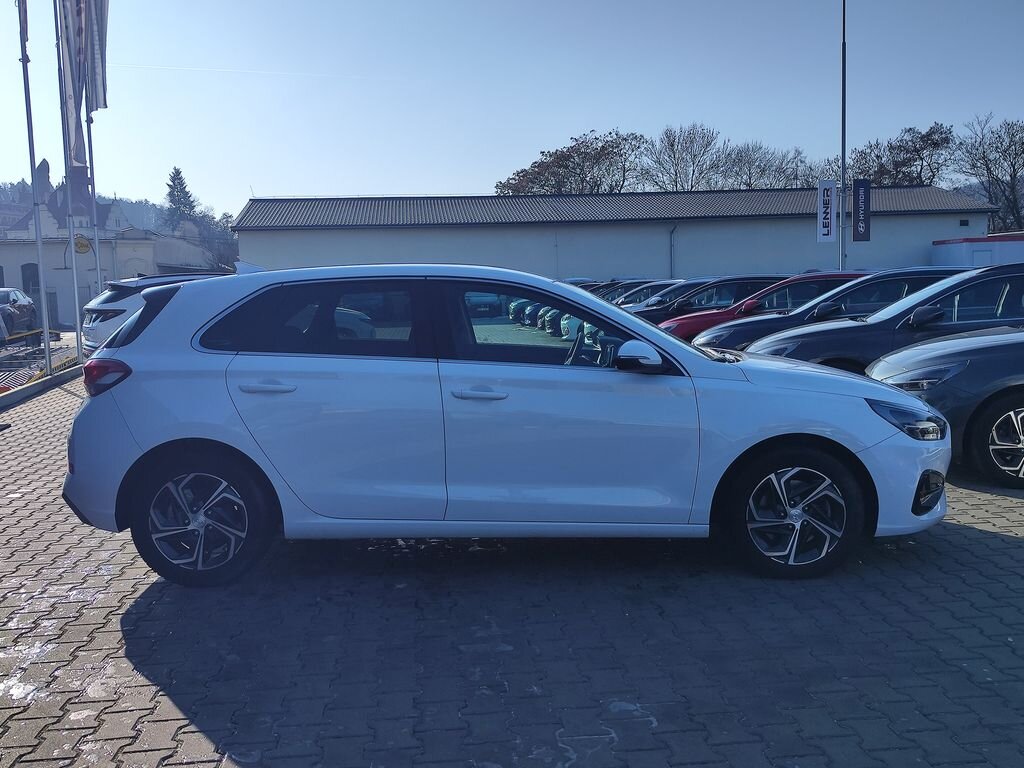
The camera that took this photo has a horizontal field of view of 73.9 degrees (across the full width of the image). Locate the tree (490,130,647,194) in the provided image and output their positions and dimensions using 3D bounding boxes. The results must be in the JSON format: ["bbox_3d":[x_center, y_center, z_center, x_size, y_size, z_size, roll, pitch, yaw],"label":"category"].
[{"bbox_3d":[4.547,-12.610,52.000,11.600,13.527,10.000,-1,6,0],"label":"tree"}]

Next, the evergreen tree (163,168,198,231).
[{"bbox_3d":[-46.400,-23.900,95.000,4.800,12.500,4.800,-1,6,0],"label":"evergreen tree"}]

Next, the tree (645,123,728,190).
[{"bbox_3d":[13.336,-12.992,52.000,7.000,13.986,7.000,-1,6,0],"label":"tree"}]

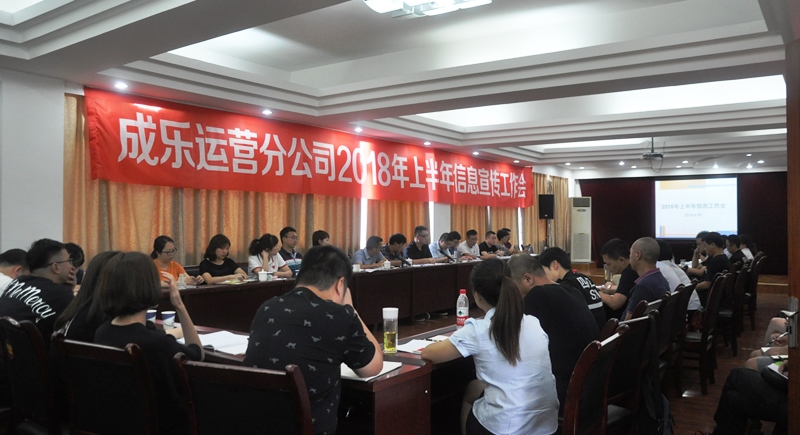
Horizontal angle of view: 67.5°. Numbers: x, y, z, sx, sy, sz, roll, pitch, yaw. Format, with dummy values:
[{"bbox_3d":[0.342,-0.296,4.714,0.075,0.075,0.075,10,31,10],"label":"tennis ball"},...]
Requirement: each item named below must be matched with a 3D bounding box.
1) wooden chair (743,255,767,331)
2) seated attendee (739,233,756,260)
[{"bbox_3d":[4.544,0.970,7.965,0.540,0.965,0.450,1,0,37],"label":"wooden chair"},{"bbox_3d":[4.457,0.873,7.899,0.730,1.270,0.500,1,0,37],"label":"seated attendee"}]

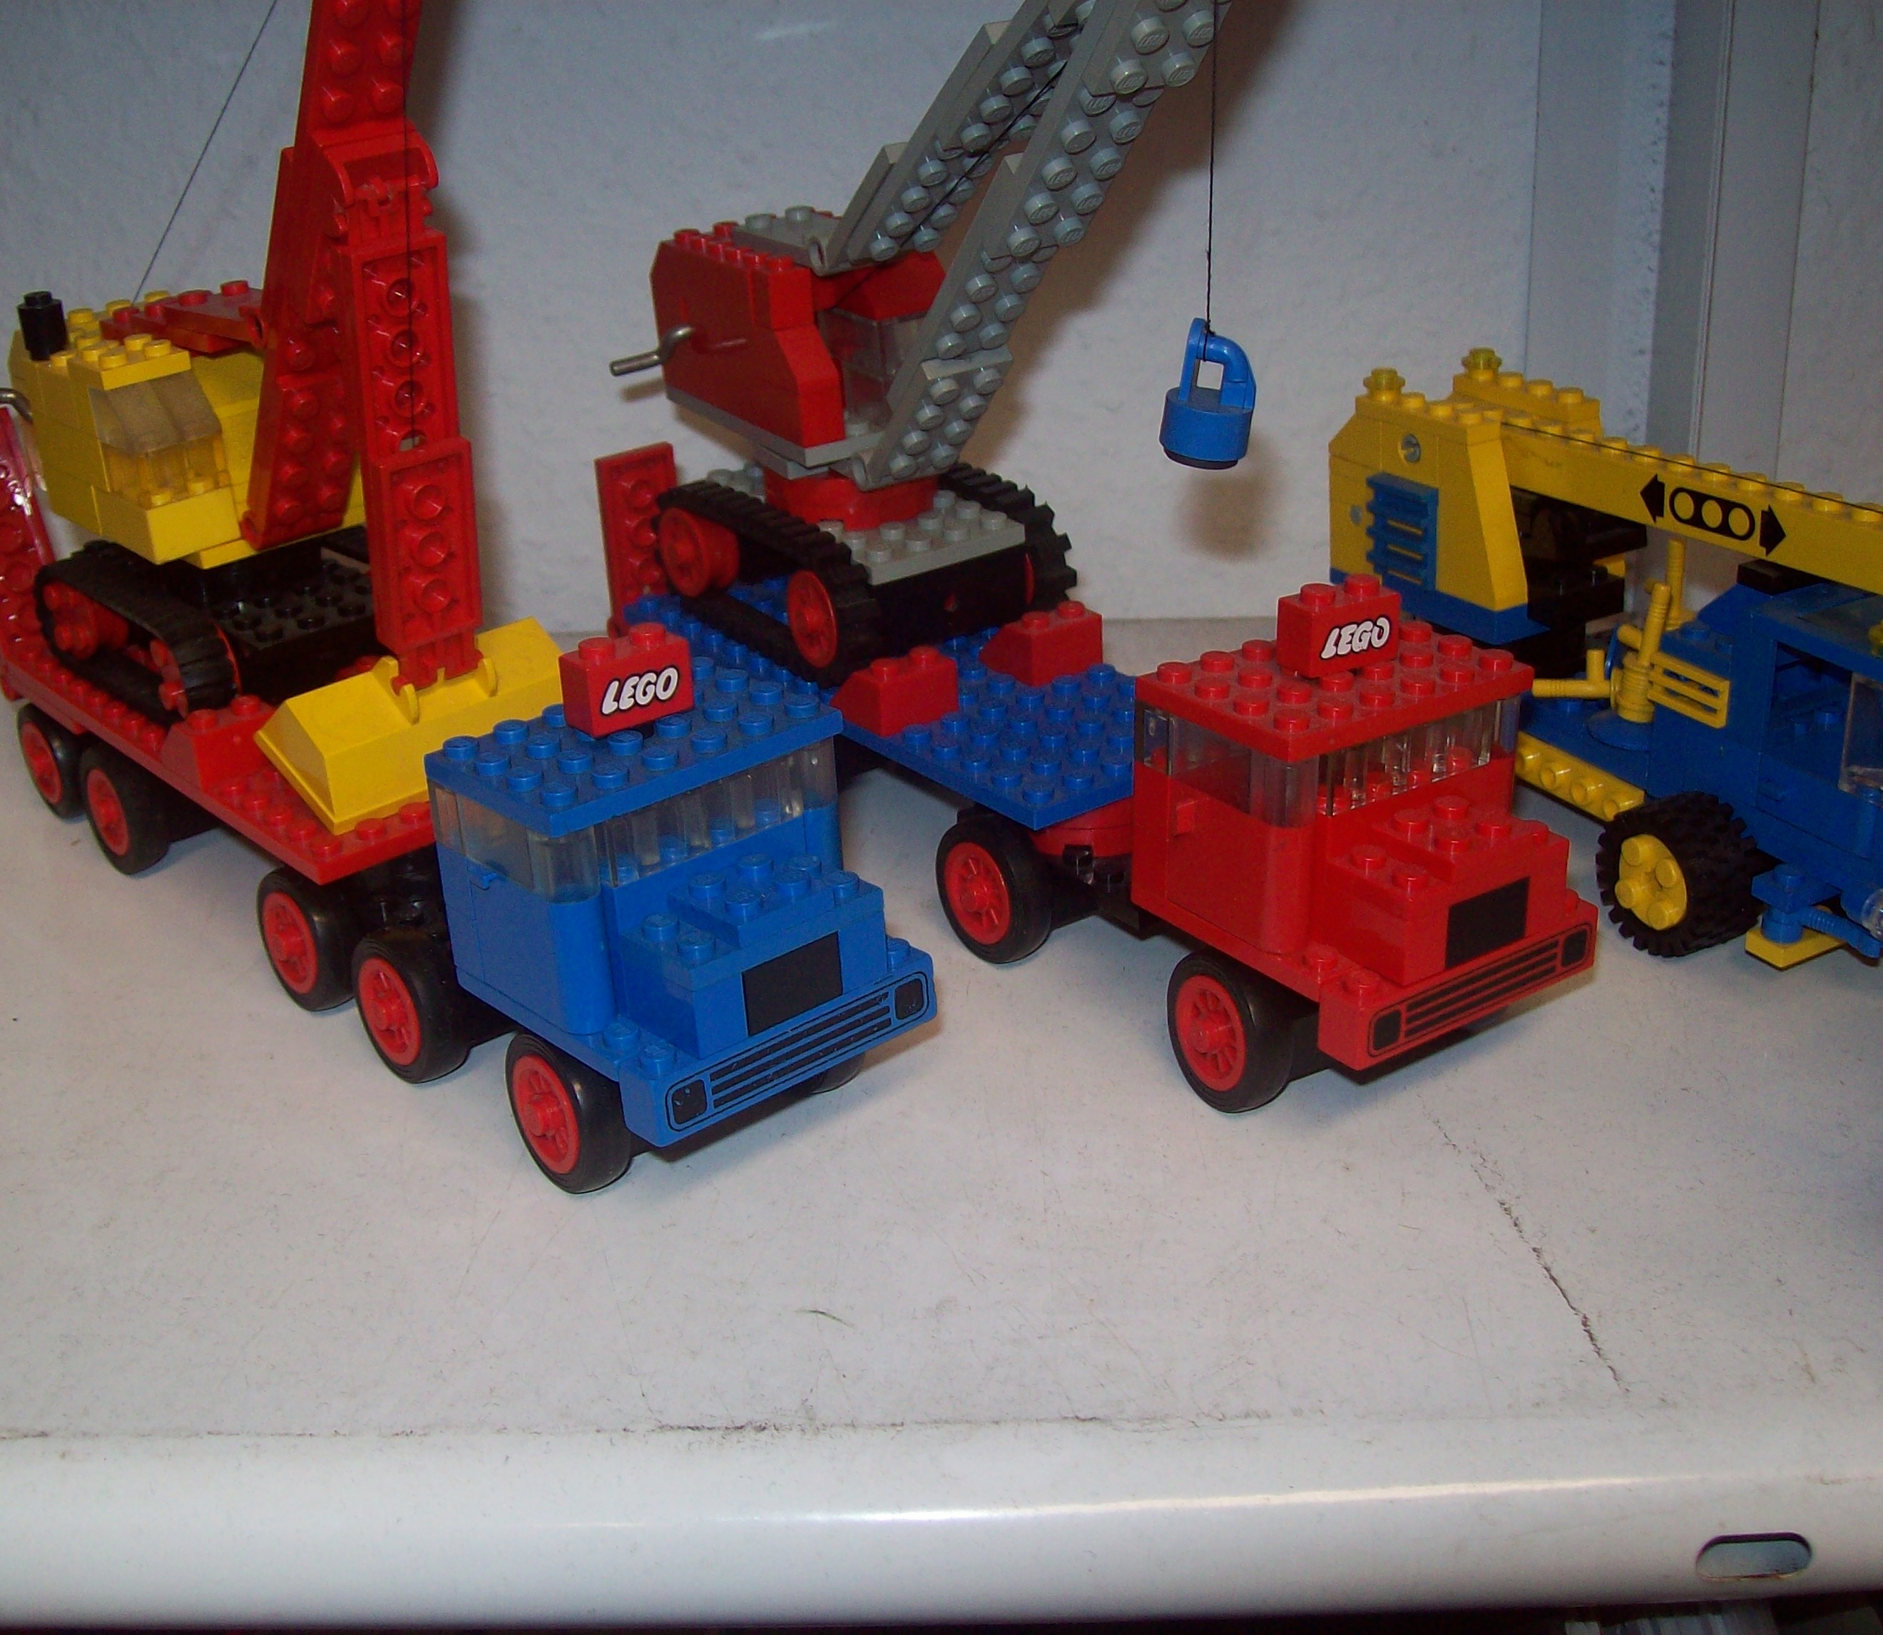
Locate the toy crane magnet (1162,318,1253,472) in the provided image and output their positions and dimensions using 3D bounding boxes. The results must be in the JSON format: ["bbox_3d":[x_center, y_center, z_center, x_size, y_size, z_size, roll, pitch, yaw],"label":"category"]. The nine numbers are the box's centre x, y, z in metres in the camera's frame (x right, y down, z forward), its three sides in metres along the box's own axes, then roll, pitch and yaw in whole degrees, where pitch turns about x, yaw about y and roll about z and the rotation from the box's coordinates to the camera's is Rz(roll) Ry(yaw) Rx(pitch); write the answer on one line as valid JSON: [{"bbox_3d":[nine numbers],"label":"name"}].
[{"bbox_3d":[0.037,-0.058,0.307,0.012,0.020,0.012,7,27,5],"label":"toy crane magnet"}]

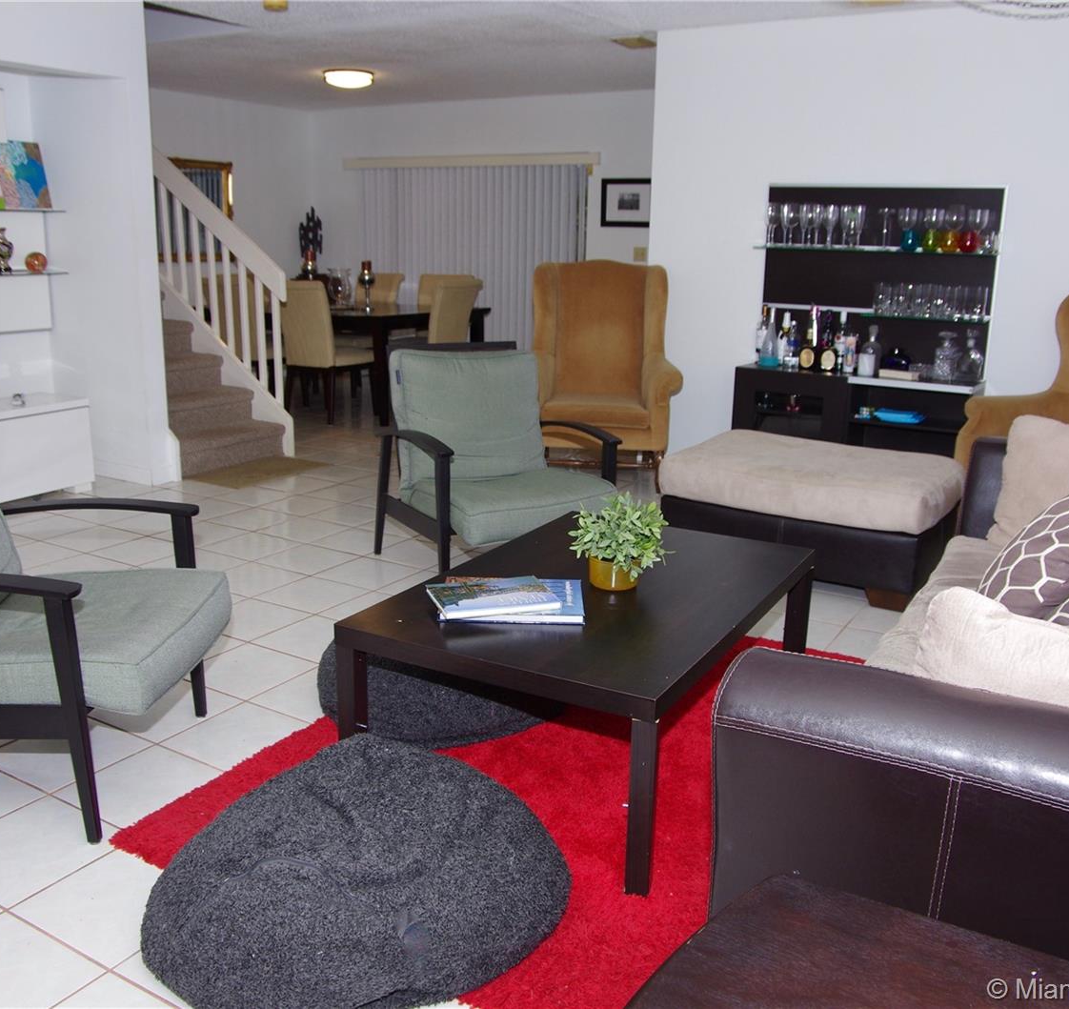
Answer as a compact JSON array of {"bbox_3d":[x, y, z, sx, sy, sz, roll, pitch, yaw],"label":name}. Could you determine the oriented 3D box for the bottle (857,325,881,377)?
[{"bbox_3d":[1.726,-0.791,5.200,0.115,0.260,0.105,9,17,30],"label":"bottle"}]

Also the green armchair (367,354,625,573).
[{"bbox_3d":[-0.154,-0.135,3.969,0.710,0.885,0.930,-6,16,-27],"label":"green armchair"}]

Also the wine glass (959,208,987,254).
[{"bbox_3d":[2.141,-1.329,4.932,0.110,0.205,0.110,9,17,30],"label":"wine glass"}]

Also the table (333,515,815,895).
[{"bbox_3d":[0.177,0.417,2.665,0.780,0.450,1.180,9,16,28],"label":"table"}]

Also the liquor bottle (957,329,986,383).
[{"bbox_3d":[2.126,-0.724,4.891,0.112,0.249,0.112,10,17,29],"label":"liquor bottle"}]

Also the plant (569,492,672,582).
[{"bbox_3d":[0.218,0.088,2.563,0.250,0.235,0.250,1,14,0],"label":"plant"}]

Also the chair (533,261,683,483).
[{"bbox_3d":[0.356,-0.734,5.645,0.850,1.190,0.820,3,15,6],"label":"chair"}]

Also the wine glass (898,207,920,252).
[{"bbox_3d":[1.842,-1.352,4.960,0.090,0.204,0.090,10,17,29],"label":"wine glass"}]

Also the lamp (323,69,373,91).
[{"bbox_3d":[-1.311,-2.999,7.178,0.360,0.105,0.360,1,14,0],"label":"lamp"}]

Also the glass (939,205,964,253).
[{"bbox_3d":[2.015,-1.329,4.860,0.090,0.214,0.090,10,17,29],"label":"glass"}]

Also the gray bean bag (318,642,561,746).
[{"bbox_3d":[-0.232,0.410,2.899,0.760,0.300,0.760,10,17,29],"label":"gray bean bag"}]

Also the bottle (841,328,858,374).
[{"bbox_3d":[1.663,-0.809,5.307,0.075,0.240,0.070,9,17,30],"label":"bottle"}]

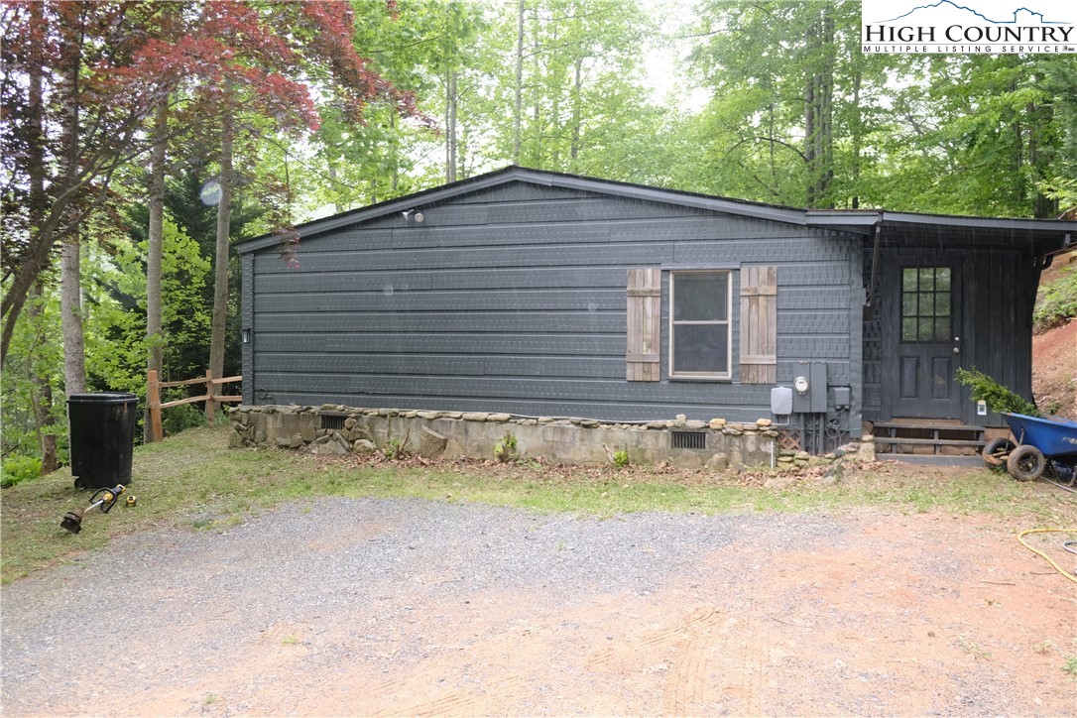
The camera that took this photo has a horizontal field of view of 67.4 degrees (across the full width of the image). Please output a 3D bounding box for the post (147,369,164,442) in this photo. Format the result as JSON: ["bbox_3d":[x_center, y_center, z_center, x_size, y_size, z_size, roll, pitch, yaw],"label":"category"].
[{"bbox_3d":[-5.688,0.700,12.000,0.115,1.070,0.115,-4,1,17],"label":"post"}]

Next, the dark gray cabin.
[{"bbox_3d":[2.140,-0.844,14.780,11.100,3.550,9.500,1,1,17],"label":"dark gray cabin"}]

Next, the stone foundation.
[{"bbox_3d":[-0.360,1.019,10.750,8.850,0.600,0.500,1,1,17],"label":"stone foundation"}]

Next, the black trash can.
[{"bbox_3d":[-4.450,0.855,8.250,0.650,0.930,0.600,0,1,-22],"label":"black trash can"}]

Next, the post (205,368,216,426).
[{"bbox_3d":[-5.966,0.713,14.700,0.110,1.060,0.110,-2,1,17],"label":"post"}]

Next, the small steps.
[{"bbox_3d":[4.650,0.955,9.570,1.200,0.450,0.650,1,1,17],"label":"small steps"}]

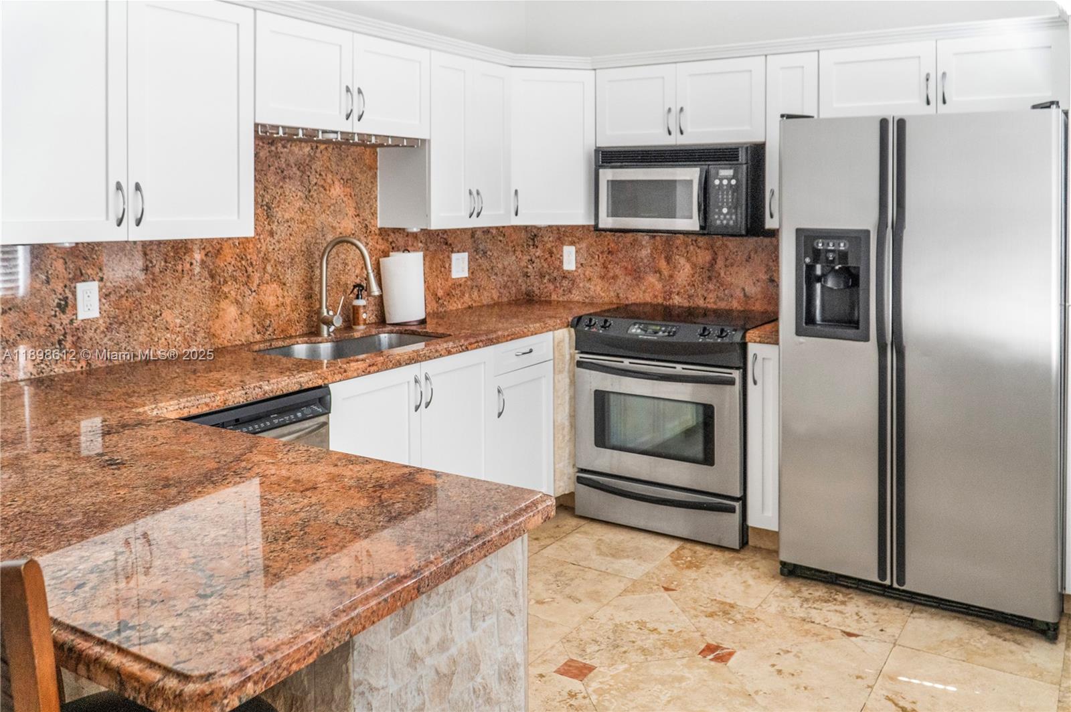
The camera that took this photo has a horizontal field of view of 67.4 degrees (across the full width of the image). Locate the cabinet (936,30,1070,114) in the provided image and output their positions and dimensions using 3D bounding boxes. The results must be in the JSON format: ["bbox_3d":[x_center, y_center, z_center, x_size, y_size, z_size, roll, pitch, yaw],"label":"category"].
[{"bbox_3d":[1.888,-1.116,3.239,0.451,0.304,0.316,6,11,33],"label":"cabinet"}]

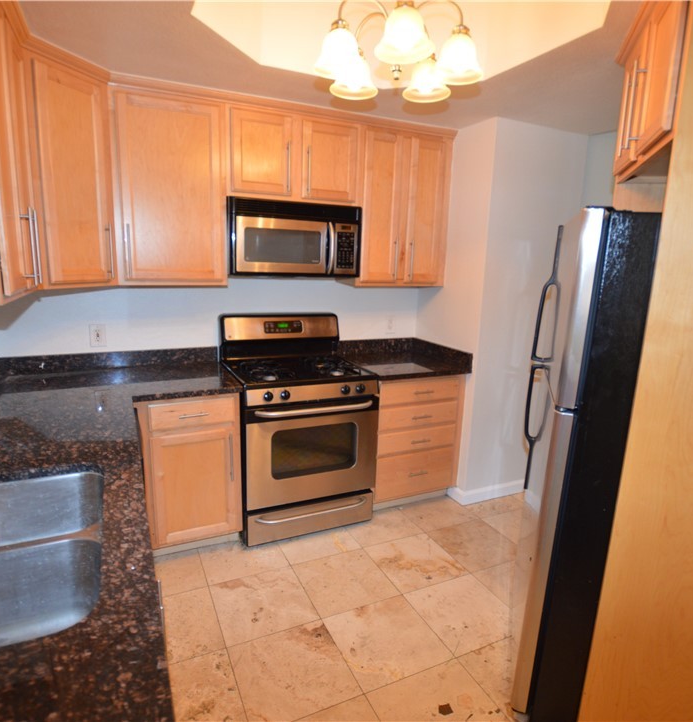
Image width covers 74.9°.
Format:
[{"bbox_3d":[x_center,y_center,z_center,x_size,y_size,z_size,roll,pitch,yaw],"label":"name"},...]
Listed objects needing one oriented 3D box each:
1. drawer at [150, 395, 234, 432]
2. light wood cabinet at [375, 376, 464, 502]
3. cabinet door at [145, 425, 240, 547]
[{"bbox_3d":[-0.811,0.212,2.322,0.386,0.133,0.420,-4,14,-25],"label":"drawer"},{"bbox_3d":[0.335,0.416,3.052,0.617,0.775,0.620,-4,14,-25],"label":"light wood cabinet"},{"bbox_3d":[-0.754,0.632,2.272,0.387,0.580,0.020,-4,13,-26],"label":"cabinet door"}]

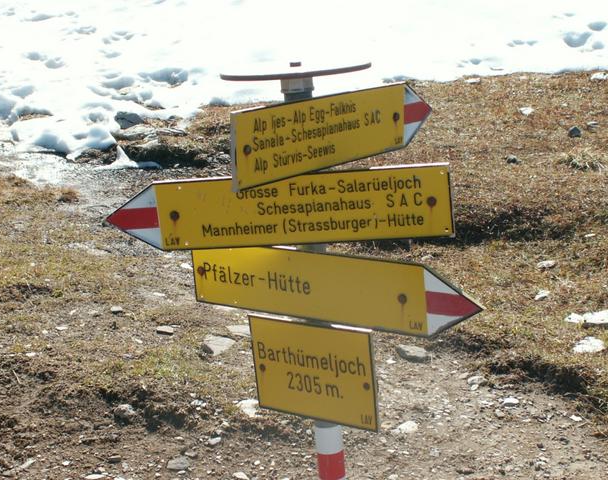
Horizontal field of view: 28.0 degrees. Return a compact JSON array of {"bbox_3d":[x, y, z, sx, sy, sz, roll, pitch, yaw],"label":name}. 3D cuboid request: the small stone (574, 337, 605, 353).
[{"bbox_3d":[1.248,0.458,5.351,0.140,0.049,0.105,0,12,0],"label":"small stone"}]

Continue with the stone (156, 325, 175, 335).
[{"bbox_3d":[-0.666,0.430,5.864,0.087,0.031,0.065,0,12,0],"label":"stone"}]

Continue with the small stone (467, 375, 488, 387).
[{"bbox_3d":[0.742,0.599,5.206,0.090,0.031,0.067,0,12,0],"label":"small stone"}]

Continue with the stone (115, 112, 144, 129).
[{"bbox_3d":[-1.587,-1.087,11.095,0.273,0.122,0.205,0,12,0],"label":"stone"}]

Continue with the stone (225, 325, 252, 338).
[{"bbox_3d":[-0.298,0.437,5.825,0.134,0.047,0.100,0,12,0],"label":"stone"}]

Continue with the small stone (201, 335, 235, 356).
[{"bbox_3d":[-0.394,0.486,5.590,0.151,0.065,0.113,0,12,0],"label":"small stone"}]

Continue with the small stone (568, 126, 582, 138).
[{"bbox_3d":[2.315,-0.917,10.405,0.119,0.091,0.090,0,12,0],"label":"small stone"}]

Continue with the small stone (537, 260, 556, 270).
[{"bbox_3d":[1.323,0.139,6.672,0.104,0.037,0.078,0,12,0],"label":"small stone"}]

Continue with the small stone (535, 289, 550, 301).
[{"bbox_3d":[1.201,0.276,6.129,0.075,0.042,0.057,0,12,0],"label":"small stone"}]

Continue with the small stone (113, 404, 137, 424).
[{"bbox_3d":[-0.708,0.688,4.810,0.087,0.060,0.065,0,12,0],"label":"small stone"}]

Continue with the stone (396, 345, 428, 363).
[{"bbox_3d":[0.488,0.513,5.513,0.149,0.052,0.112,0,12,0],"label":"stone"}]

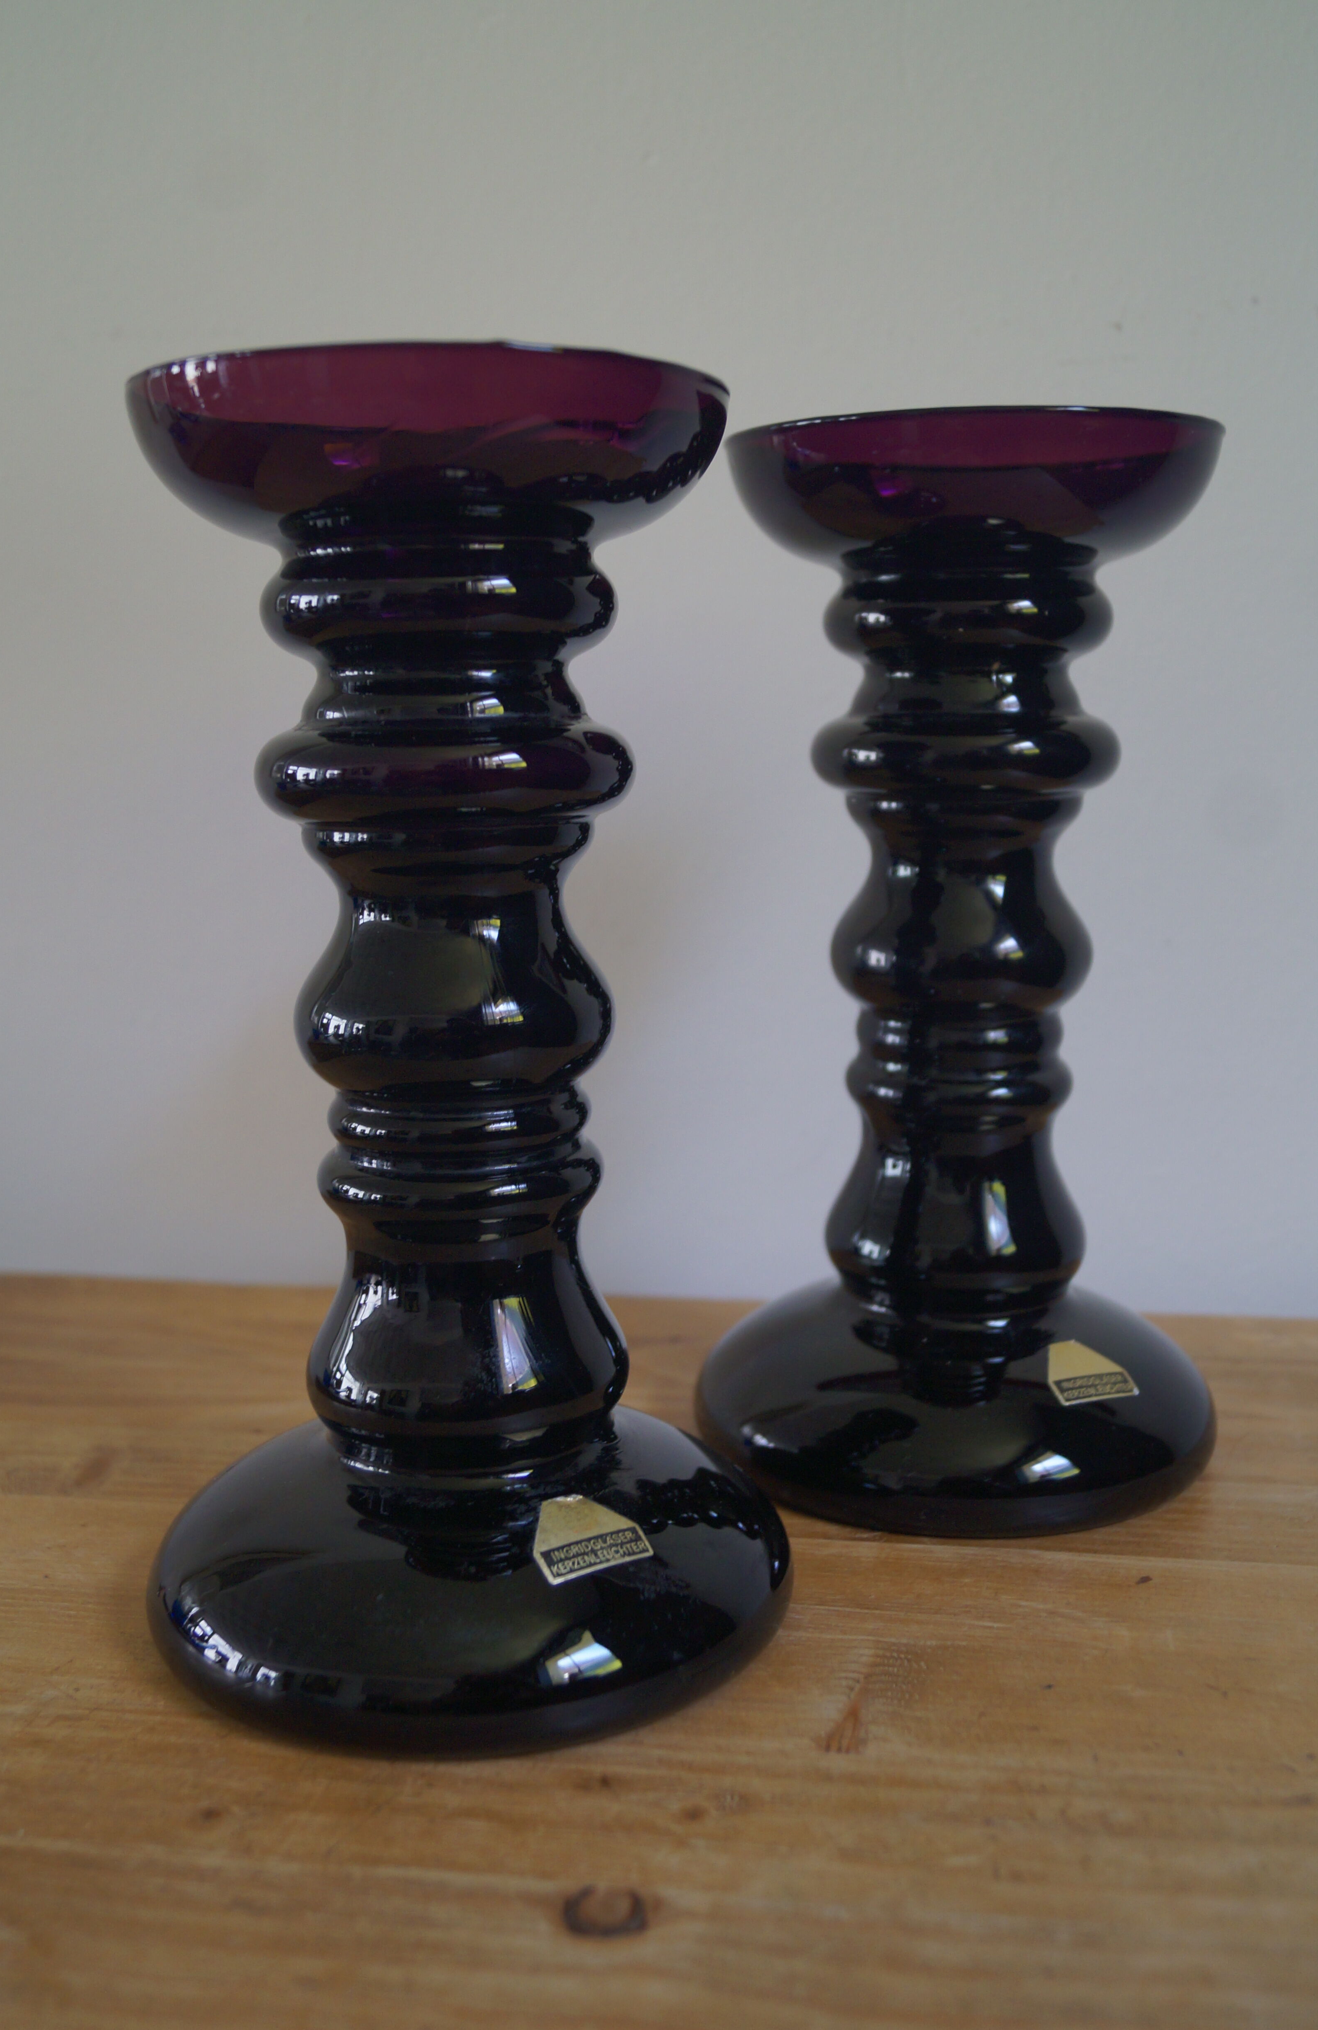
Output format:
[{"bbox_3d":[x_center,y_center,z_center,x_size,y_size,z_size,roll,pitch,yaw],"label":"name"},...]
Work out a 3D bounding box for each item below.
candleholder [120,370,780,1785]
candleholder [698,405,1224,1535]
[{"bbox_3d":[-0.037,0.008,0.375,0.121,0.239,0.121,-1,10,0],"label":"candleholder"},{"bbox_3d":[0.068,-0.008,0.458,0.120,0.239,0.120,-1,10,0],"label":"candleholder"}]

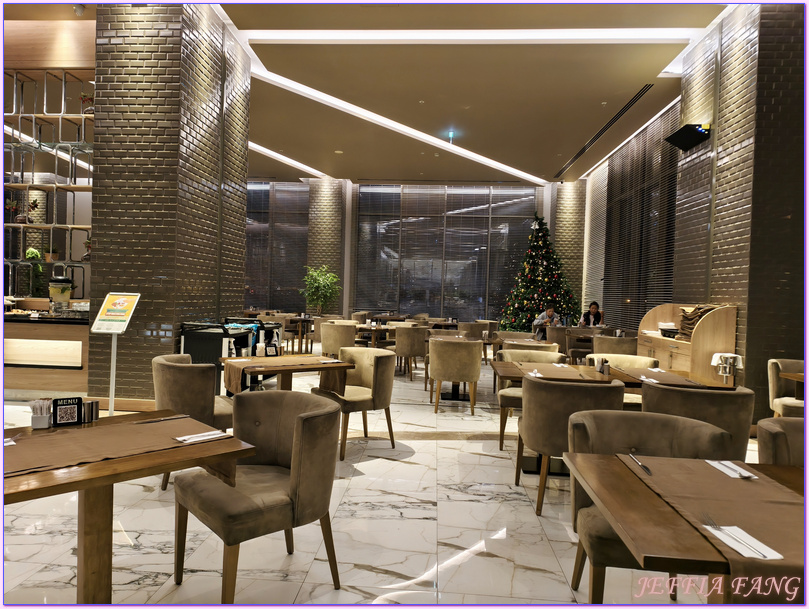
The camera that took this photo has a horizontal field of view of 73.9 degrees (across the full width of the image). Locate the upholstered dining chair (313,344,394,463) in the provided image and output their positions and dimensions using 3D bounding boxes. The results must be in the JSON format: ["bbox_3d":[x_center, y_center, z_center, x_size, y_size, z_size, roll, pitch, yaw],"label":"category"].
[{"bbox_3d":[-0.418,0.808,4.535,0.600,0.800,0.590,1,2,-38],"label":"upholstered dining chair"}]

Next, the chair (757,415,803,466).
[{"bbox_3d":[1.720,0.914,2.123,0.575,0.800,0.600,2,1,8],"label":"chair"}]

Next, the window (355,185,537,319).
[{"bbox_3d":[1.167,-1.294,15.386,5.071,4.140,0.150,2,1,3],"label":"window"}]

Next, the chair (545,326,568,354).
[{"bbox_3d":[2.696,0.805,9.221,0.575,0.800,0.600,2,1,6],"label":"chair"}]

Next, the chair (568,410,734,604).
[{"bbox_3d":[0.951,0.887,2.126,0.590,0.800,0.600,2,1,7],"label":"chair"}]

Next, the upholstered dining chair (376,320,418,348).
[{"bbox_3d":[-0.057,0.719,9.256,0.600,0.800,0.590,1,2,-40],"label":"upholstered dining chair"}]

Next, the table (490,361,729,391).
[{"bbox_3d":[1.453,0.897,4.065,1.540,0.750,0.770,2,1,5],"label":"table"}]

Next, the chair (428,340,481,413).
[{"bbox_3d":[0.588,0.803,6.170,0.590,0.800,0.600,2,1,6],"label":"chair"}]

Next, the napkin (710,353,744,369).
[{"bbox_3d":[2.907,0.506,4.843,0.279,0.131,0.170,2,1,9],"label":"napkin"}]

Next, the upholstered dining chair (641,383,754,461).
[{"bbox_3d":[1.787,0.902,3.437,0.610,0.810,0.570,2,1,3],"label":"upholstered dining chair"}]

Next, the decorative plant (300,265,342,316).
[{"bbox_3d":[-2.145,-0.031,13.857,1.050,1.995,1.000,2,1,3],"label":"decorative plant"}]

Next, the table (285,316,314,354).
[{"bbox_3d":[-2.143,0.654,11.014,0.830,0.750,0.830,1,2,-42],"label":"table"}]

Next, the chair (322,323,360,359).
[{"bbox_3d":[-0.975,0.717,8.564,0.590,0.800,0.600,3,1,40],"label":"chair"}]

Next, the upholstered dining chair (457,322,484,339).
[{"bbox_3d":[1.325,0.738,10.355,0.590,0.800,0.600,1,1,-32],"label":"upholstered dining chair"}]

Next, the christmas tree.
[{"bbox_3d":[3.428,-0.568,13.409,2.080,3.409,2.080,2,1,3],"label":"christmas tree"}]

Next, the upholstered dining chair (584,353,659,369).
[{"bbox_3d":[1.927,0.876,4.824,0.590,0.800,0.600,2,1,5],"label":"upholstered dining chair"}]

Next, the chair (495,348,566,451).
[{"bbox_3d":[1.127,0.848,4.854,0.590,0.800,0.600,2,1,4],"label":"chair"}]

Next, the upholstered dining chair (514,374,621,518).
[{"bbox_3d":[1.044,0.869,3.456,0.590,0.800,0.600,2,1,4],"label":"upholstered dining chair"}]

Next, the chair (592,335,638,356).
[{"bbox_3d":[2.953,0.862,7.744,0.590,0.800,0.600,2,1,4],"label":"chair"}]

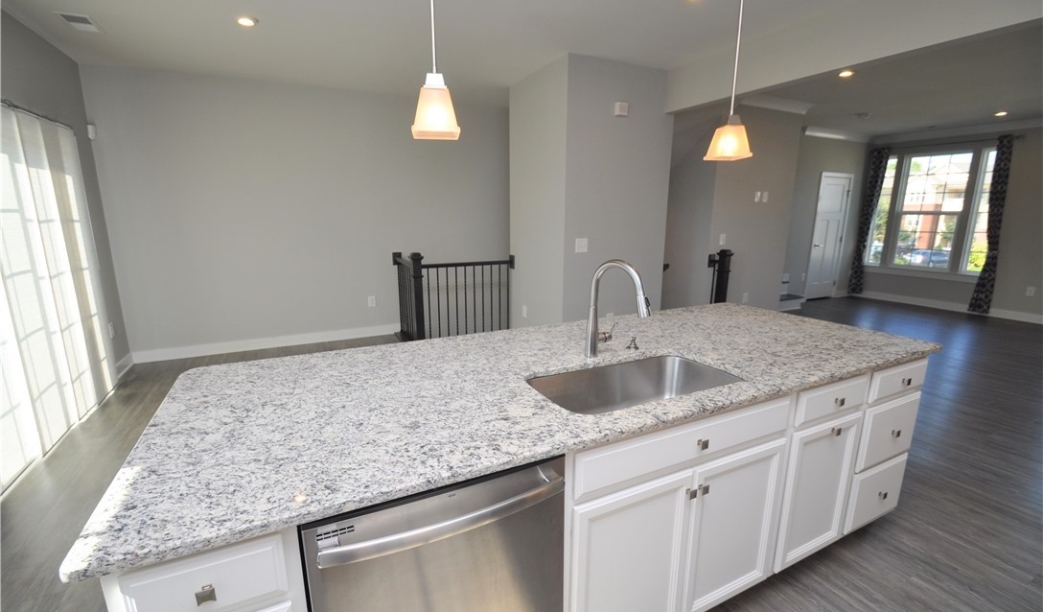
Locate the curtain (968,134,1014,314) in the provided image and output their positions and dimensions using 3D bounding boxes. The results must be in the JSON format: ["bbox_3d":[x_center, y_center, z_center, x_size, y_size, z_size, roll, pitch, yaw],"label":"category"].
[{"bbox_3d":[6.771,-1.130,6.239,0.120,2.505,0.280,-6,13,-25],"label":"curtain"}]

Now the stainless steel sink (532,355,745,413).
[{"bbox_3d":[0.417,0.380,1.597,0.735,0.220,0.410,-6,13,-25],"label":"stainless steel sink"}]

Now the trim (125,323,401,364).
[{"bbox_3d":[-2.726,0.403,4.889,2.600,0.125,0.020,-6,13,-25],"label":"trim"}]

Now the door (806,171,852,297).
[{"bbox_3d":[5.218,-1.135,7.365,0.830,2.075,0.060,-6,13,-25],"label":"door"}]

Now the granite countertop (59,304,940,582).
[{"bbox_3d":[0.284,0.223,1.744,2.820,0.034,1.045,-6,13,-25],"label":"granite countertop"}]

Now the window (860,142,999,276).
[{"bbox_3d":[6.513,-1.467,6.943,0.100,1.950,1.670,-6,13,-25],"label":"window"}]

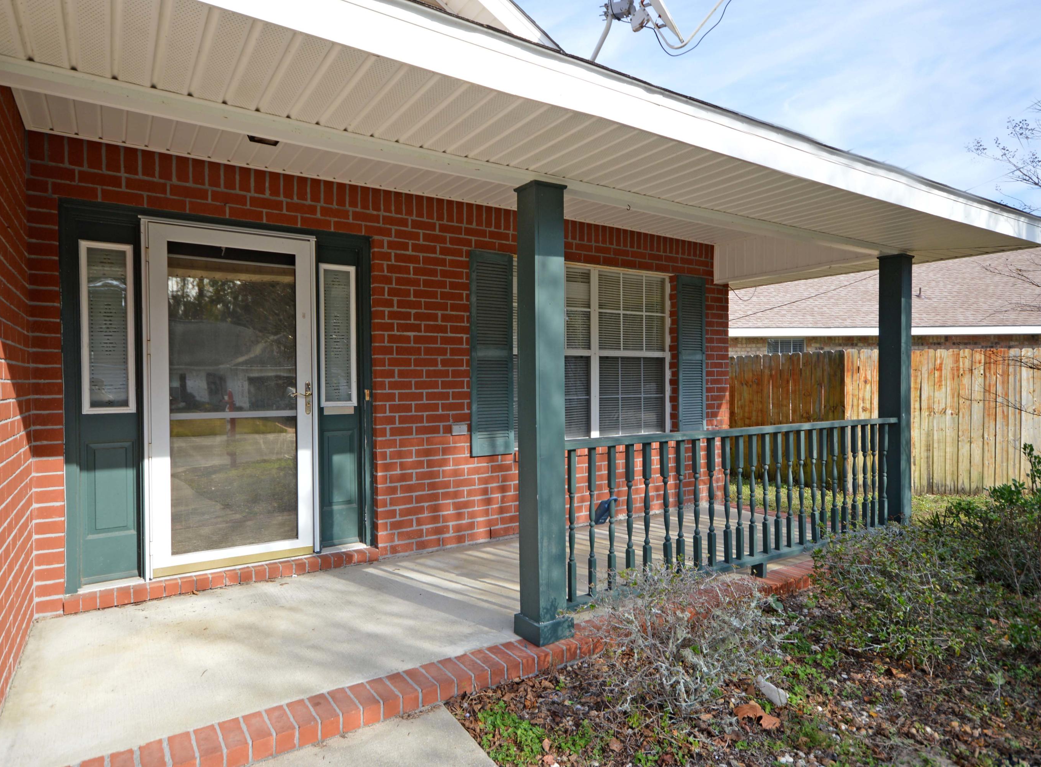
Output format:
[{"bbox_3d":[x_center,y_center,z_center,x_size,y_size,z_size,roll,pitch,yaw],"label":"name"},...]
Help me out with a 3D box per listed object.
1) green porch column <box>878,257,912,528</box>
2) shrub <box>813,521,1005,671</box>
[{"bbox_3d":[2.892,0.088,4.712,0.190,2.120,0.190,-1,1,-33],"label":"green porch column"},{"bbox_3d":[1.919,0.995,3.092,0.860,0.570,0.800,-1,1,-33],"label":"shrub"}]

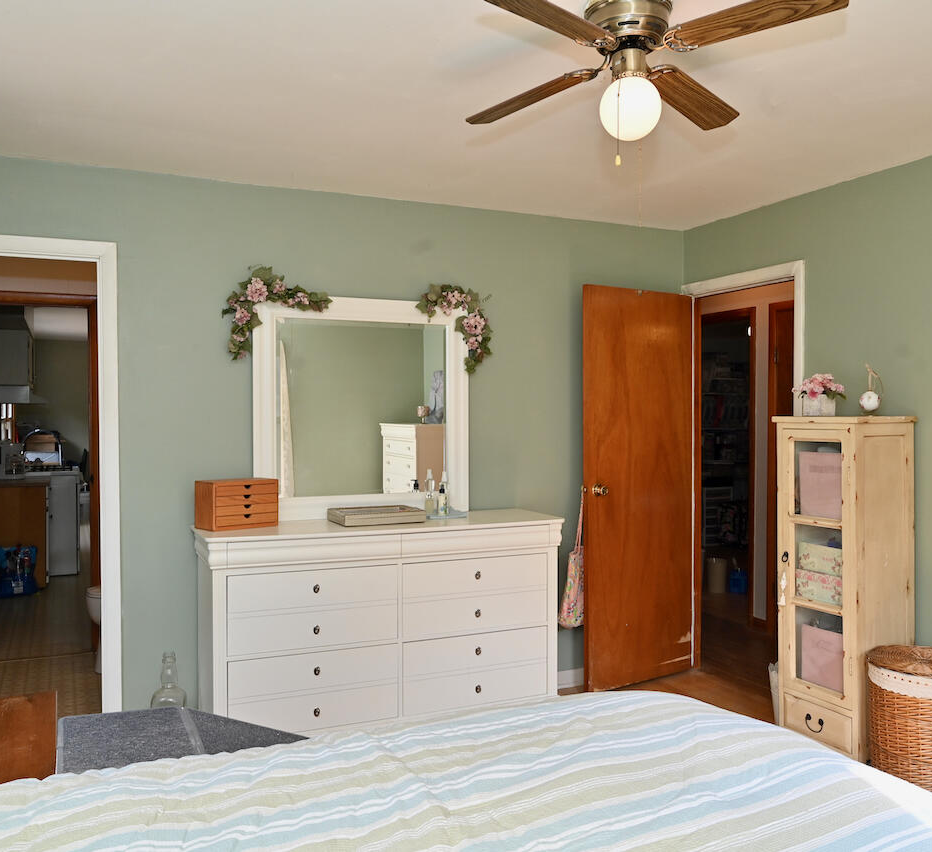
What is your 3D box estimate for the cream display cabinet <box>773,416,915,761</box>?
[{"bbox_3d":[1.562,0.660,3.545,0.333,1.405,0.437,-1,1,-25],"label":"cream display cabinet"}]

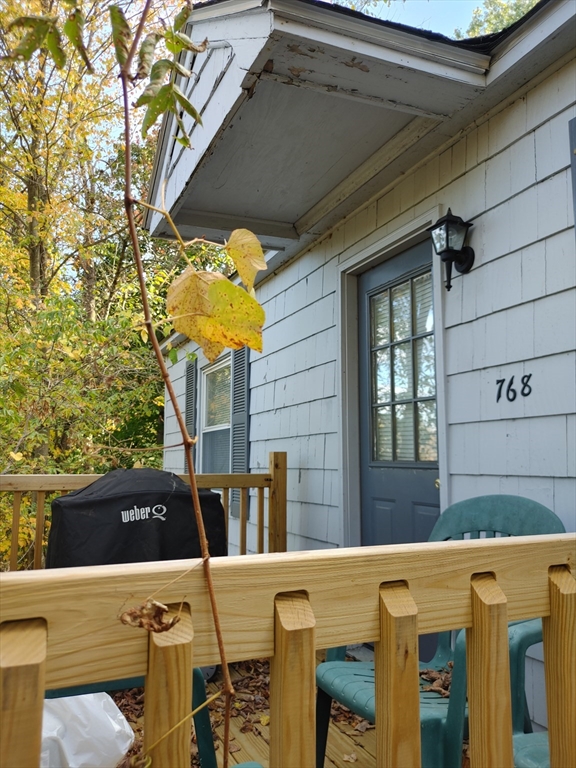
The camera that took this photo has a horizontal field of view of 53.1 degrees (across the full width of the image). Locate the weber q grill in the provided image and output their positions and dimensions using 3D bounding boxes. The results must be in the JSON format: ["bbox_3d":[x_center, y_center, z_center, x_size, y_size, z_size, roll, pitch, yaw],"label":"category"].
[{"bbox_3d":[-0.736,0.889,2.739,0.780,0.960,0.540,4,-9,-26],"label":"weber q grill"}]

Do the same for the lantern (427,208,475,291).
[{"bbox_3d":[0.679,-0.559,2.397,0.155,0.364,0.136,4,-9,-26],"label":"lantern"}]

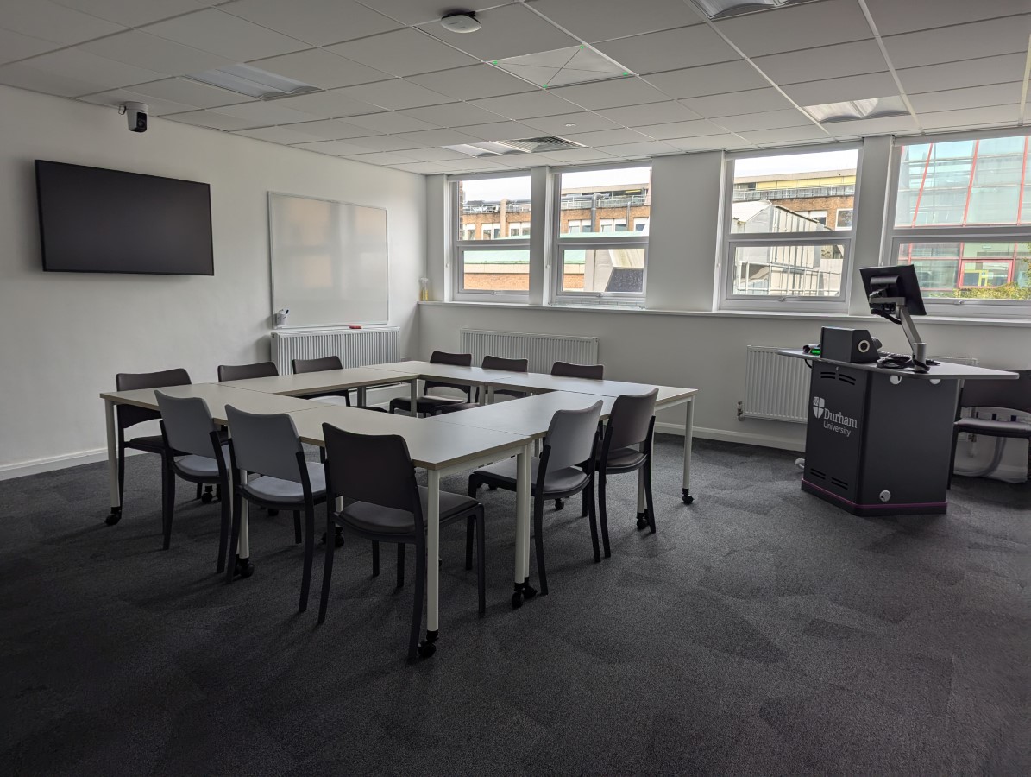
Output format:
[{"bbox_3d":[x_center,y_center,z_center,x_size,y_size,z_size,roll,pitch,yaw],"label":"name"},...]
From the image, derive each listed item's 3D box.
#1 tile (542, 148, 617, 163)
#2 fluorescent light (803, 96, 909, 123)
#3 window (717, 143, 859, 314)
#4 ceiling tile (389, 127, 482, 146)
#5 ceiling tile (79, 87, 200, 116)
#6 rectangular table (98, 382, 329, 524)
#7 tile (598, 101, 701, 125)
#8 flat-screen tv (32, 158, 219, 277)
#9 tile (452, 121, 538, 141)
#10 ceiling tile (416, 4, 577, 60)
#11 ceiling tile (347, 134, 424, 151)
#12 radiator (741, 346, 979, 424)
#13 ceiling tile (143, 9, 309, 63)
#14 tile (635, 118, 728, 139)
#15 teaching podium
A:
[{"bbox_3d":[0.548,-2.141,6.546,0.606,0.025,0.576,7,10,32],"label":"tile"},{"bbox_3d":[2.228,-1.842,4.668,0.595,0.070,0.595,7,10,32],"label":"fluorescent light"},{"bbox_3d":[2.287,-1.309,6.087,1.071,1.318,0.091,7,10,32],"label":"window"},{"bbox_3d":[-0.607,-2.046,5.816,0.595,0.020,0.595,7,10,32],"label":"ceiling tile"},{"bbox_3d":[-2.570,-1.968,4.927,0.528,0.030,0.595,7,10,32],"label":"ceiling tile"},{"bbox_3d":[-1.567,0.406,3.799,1.172,0.715,0.600,7,10,34],"label":"rectangular table"},{"bbox_3d":[0.907,-1.871,4.859,0.595,0.020,0.595,7,10,32],"label":"tile"},{"bbox_3d":[-2.785,-1.192,5.194,0.071,0.712,1.247,7,10,32],"label":"flat-screen tv"},{"bbox_3d":[-0.112,-1.980,5.495,0.595,0.030,0.595,7,10,32],"label":"tile"},{"bbox_3d":[-0.071,-1.670,3.359,0.595,0.025,0.595,7,10,32],"label":"ceiling tile"},{"bbox_3d":[-1.106,-2.112,6.141,0.595,0.025,0.595,7,10,32],"label":"ceiling tile"},{"bbox_3d":[2.654,0.013,5.675,1.620,0.600,0.105,7,10,32],"label":"radiator"},{"bbox_3d":[-1.415,-1.747,3.540,0.600,0.030,0.600,6,10,32],"label":"ceiling tile"},{"bbox_3d":[1.231,-1.938,5.359,0.595,0.020,0.595,7,10,32],"label":"tile"},{"bbox_3d":[2.425,0.283,4.614,0.830,0.915,1.480,0,9,-11],"label":"teaching podium"}]

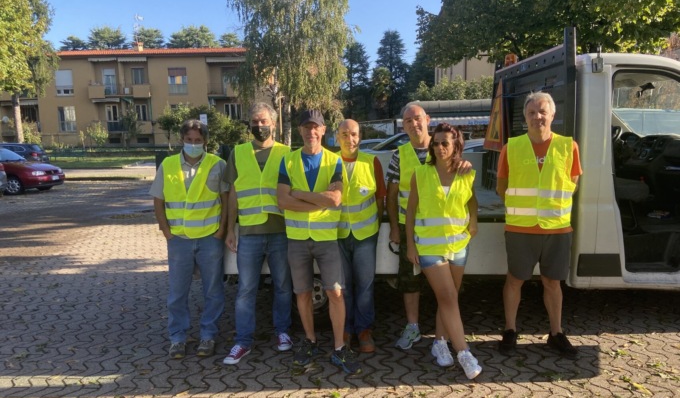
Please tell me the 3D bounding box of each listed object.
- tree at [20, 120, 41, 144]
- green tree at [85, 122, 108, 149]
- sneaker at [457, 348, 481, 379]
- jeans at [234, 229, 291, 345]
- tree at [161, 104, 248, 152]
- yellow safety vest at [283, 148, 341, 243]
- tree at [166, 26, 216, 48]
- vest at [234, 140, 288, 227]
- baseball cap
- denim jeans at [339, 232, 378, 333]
[{"bbox_3d":[-20.538,-4.294,34.000,1.300,1.700,1.300,-1,7,0],"label":"tree"},{"bbox_3d":[-17.641,-4.650,37.000,1.500,2.100,1.500,-1,7,0],"label":"green tree"},{"bbox_3d":[0.853,1.057,3.372,0.105,0.120,0.270,-2,7,-7],"label":"sneaker"},{"bbox_3d":[-0.549,0.621,3.665,0.400,0.860,0.300,-2,7,-3],"label":"jeans"},{"bbox_3d":[-8.756,-4.620,33.000,5.200,2.900,4.200,-1,7,0],"label":"tree"},{"bbox_3d":[-0.192,-0.046,3.630,0.420,0.660,0.280,-1,7,-2],"label":"yellow safety vest"},{"bbox_3d":[-18.901,-14.573,65.000,7.000,14.000,7.000,-1,7,0],"label":"tree"},{"bbox_3d":[-0.540,-0.102,3.579,0.390,0.570,0.260,-2,7,-6],"label":"vest"},{"bbox_3d":[-0.200,-0.558,3.580,0.185,0.135,0.265,-1,7,-2],"label":"baseball cap"},{"bbox_3d":[0.128,0.587,3.724,0.330,0.780,0.250,-1,7,7],"label":"denim jeans"}]

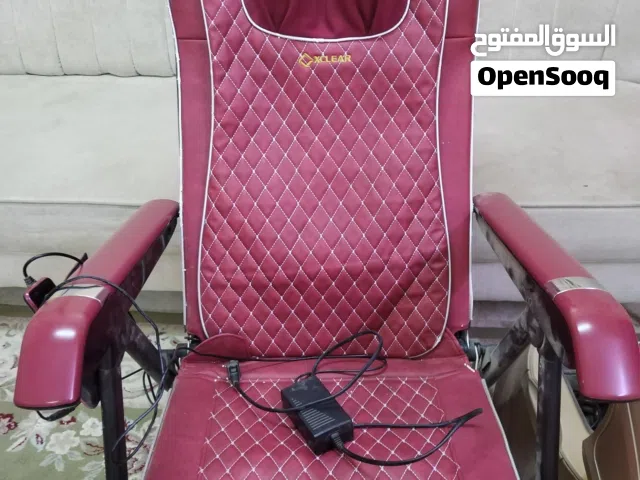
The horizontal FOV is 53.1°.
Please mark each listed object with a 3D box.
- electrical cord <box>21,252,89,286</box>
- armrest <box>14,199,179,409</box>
[{"bbox_3d":[-0.323,0.036,0.782,0.060,0.043,0.075,0,27,0],"label":"electrical cord"},{"bbox_3d":[-0.274,0.055,0.887,0.072,0.094,0.515,0,18,0],"label":"armrest"}]

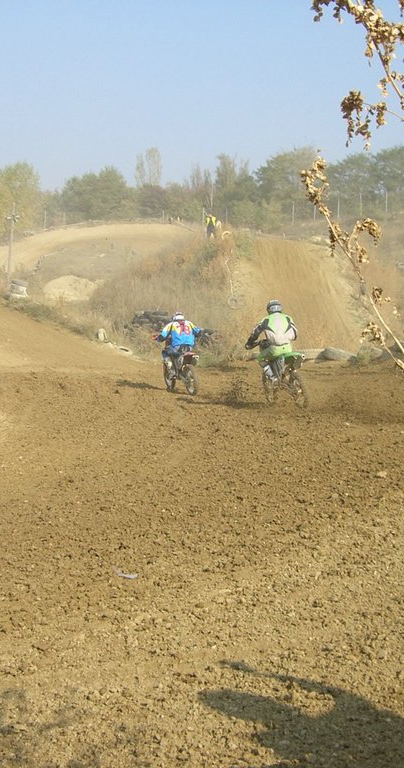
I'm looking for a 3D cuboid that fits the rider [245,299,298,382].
[{"bbox_3d":[1.181,-0.739,19.100,0.780,1.370,0.850,-5,4,-16],"label":"rider"}]

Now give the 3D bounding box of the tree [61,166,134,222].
[{"bbox_3d":[-10.040,-18.303,108.000,7.000,5.300,6.300,0,4,0],"label":"tree"}]

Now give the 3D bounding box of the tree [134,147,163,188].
[{"bbox_3d":[-6.187,-23.419,130.000,3.200,8.300,3.200,0,4,0],"label":"tree"}]

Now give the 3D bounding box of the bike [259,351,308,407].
[{"bbox_3d":[1.389,-0.233,19.400,0.800,1.200,2.100,-9,4,-17],"label":"bike"}]

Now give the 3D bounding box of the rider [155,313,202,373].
[{"bbox_3d":[-0.481,-0.849,23.000,0.820,1.250,0.850,-4,4,-17],"label":"rider"}]

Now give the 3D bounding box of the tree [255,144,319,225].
[{"bbox_3d":[7.893,-18.448,105.000,6.000,7.400,5.800,0,4,0],"label":"tree"}]

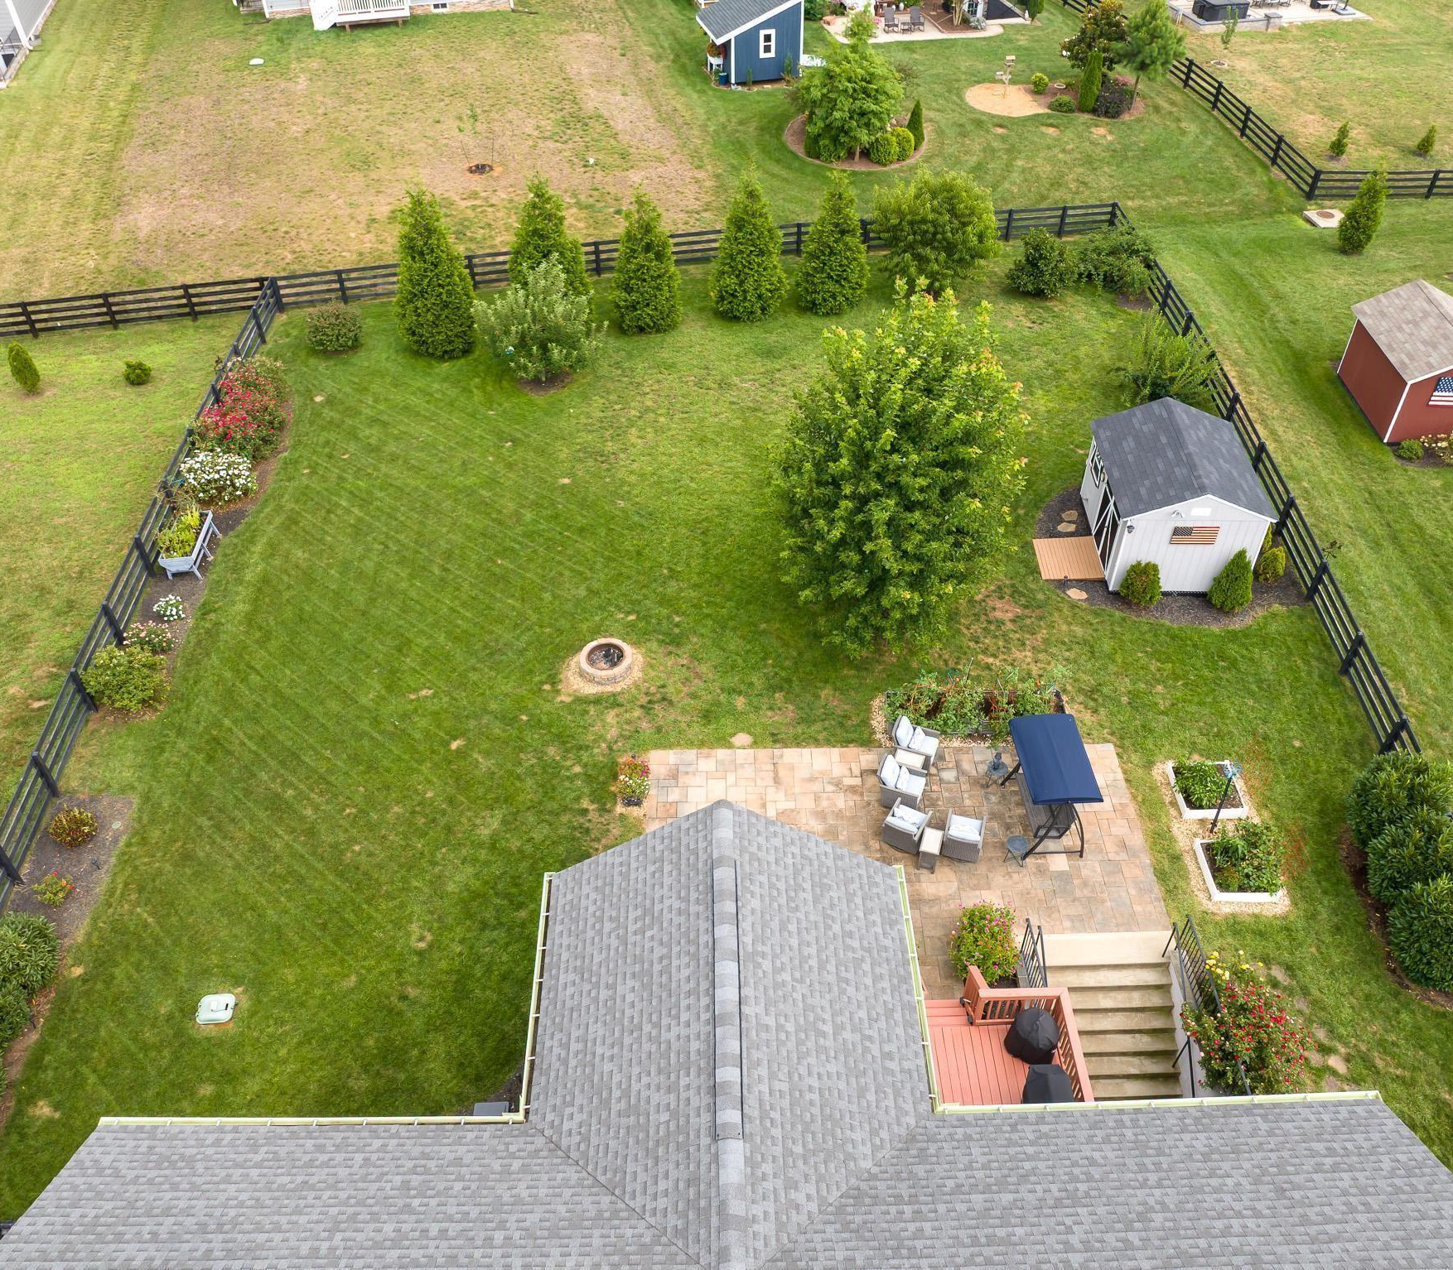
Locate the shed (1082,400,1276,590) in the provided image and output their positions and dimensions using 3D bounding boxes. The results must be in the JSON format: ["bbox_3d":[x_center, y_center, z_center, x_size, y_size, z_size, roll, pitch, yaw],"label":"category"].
[{"bbox_3d":[10.474,-3.317,27.632,3.358,2.773,3.926,2,43,2],"label":"shed"}]

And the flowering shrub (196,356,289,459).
[{"bbox_3d":[-14.310,-6.882,35.235,2.400,1.400,4.000,-4,44,-3],"label":"flowering shrub"}]

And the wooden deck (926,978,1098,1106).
[{"bbox_3d":[3.930,6.999,17.729,2.950,1.350,3.050,-1,44,0],"label":"wooden deck"}]

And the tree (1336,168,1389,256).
[{"bbox_3d":[23.923,-15.784,43.723,1.600,3.200,1.600,0,43,0],"label":"tree"}]

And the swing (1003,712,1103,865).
[{"bbox_3d":[6.378,3.089,23.249,1.300,1.750,2.050,-2,43,-2],"label":"swing"}]

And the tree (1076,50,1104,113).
[{"bbox_3d":[16.628,-25.244,53.498,1.091,2.588,1.091,-1,44,0],"label":"tree"}]

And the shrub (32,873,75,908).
[{"bbox_3d":[-13.230,4.953,23.024,0.779,0.420,0.740,-1,44,0],"label":"shrub"}]

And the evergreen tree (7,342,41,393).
[{"bbox_3d":[-20.933,-7.965,34.995,0.686,1.636,0.686,-1,43,0],"label":"evergreen tree"}]

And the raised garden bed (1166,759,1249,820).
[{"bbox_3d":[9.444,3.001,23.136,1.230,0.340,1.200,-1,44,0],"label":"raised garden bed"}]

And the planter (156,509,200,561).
[{"bbox_3d":[-13.030,-2.148,28.658,0.820,0.880,1.820,-3,43,-2],"label":"planter"}]

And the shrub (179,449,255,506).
[{"bbox_3d":[-13.726,-4.271,31.682,1.950,1.200,1.900,0,43,0],"label":"shrub"}]

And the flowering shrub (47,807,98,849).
[{"bbox_3d":[-13.421,3.896,24.083,0.936,0.500,0.936,-1,44,0],"label":"flowering shrub"}]

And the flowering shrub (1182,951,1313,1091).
[{"bbox_3d":[8.077,6.027,18.294,1.872,1.650,2.279,-1,43,0],"label":"flowering shrub"}]

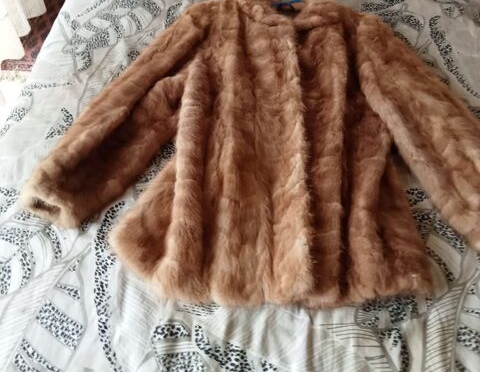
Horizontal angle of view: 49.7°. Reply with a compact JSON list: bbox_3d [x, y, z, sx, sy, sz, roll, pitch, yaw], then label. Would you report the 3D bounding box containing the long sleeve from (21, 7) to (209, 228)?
[{"bbox_3d":[-0.184,-0.178,1.088,0.190,0.090,0.650,23,58,16],"label":"long sleeve"}]

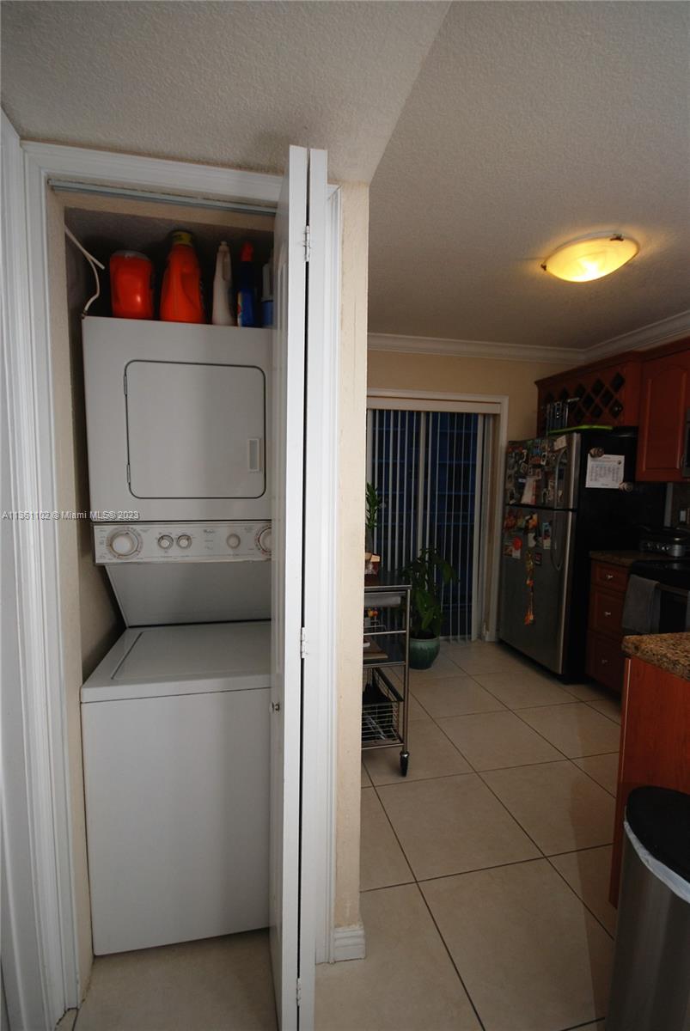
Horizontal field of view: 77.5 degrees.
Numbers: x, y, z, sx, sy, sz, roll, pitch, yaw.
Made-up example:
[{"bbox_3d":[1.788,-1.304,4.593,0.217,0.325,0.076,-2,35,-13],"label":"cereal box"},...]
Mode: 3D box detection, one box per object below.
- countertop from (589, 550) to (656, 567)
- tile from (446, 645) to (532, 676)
[{"bbox_3d":[2.033,0.292,2.872,0.635,0.040,0.321,0,4,-14],"label":"countertop"},{"bbox_3d":[1.124,1.166,3.431,0.509,0.010,0.488,0,4,-14],"label":"tile"}]

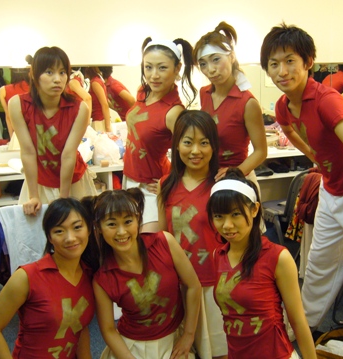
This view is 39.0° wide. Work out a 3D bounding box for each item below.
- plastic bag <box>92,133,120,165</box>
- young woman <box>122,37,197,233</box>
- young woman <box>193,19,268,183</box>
[{"bbox_3d":[-0.467,-0.238,3.471,0.210,0.230,0.180,-5,13,-20],"label":"plastic bag"},{"bbox_3d":[-0.073,0.063,2.428,0.460,1.560,0.380,11,17,42],"label":"young woman"},{"bbox_3d":[0.268,0.048,2.402,0.450,1.590,0.340,8,15,34],"label":"young woman"}]

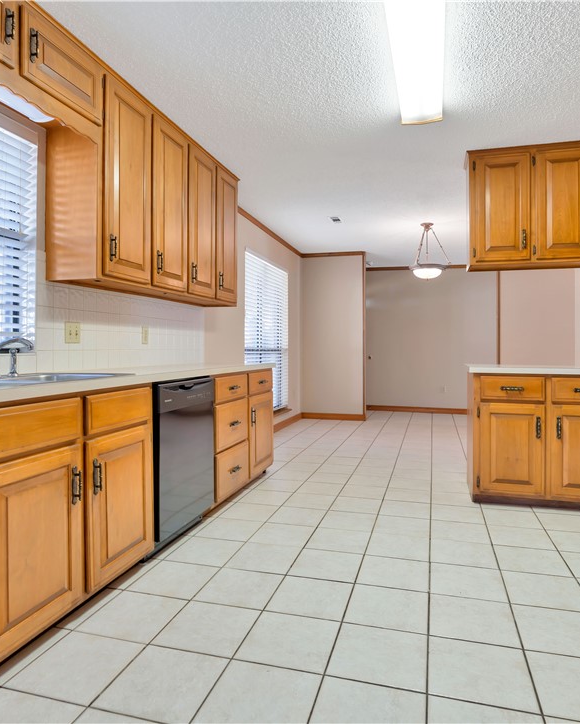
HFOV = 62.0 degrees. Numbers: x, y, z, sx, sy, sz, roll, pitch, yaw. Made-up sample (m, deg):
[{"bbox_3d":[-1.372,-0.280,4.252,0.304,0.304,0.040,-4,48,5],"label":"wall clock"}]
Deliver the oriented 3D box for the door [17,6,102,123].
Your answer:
[{"bbox_3d":[-1.018,-1.301,2.175,0.022,0.279,0.484,0,1,16],"label":"door"}]

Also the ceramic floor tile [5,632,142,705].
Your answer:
[{"bbox_3d":[-0.690,0.997,1.582,0.306,0.010,0.306,0,1,16],"label":"ceramic floor tile"}]

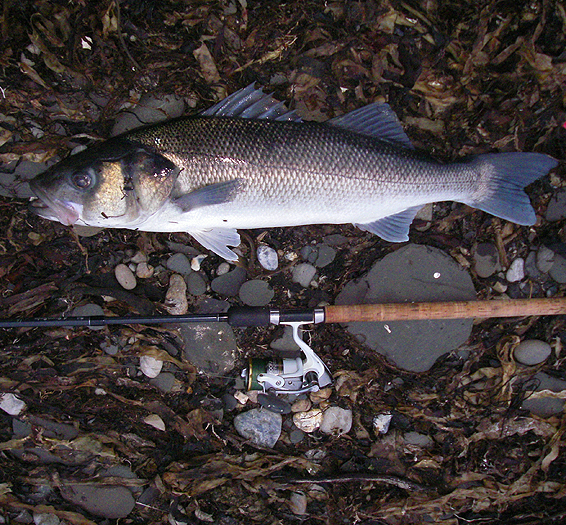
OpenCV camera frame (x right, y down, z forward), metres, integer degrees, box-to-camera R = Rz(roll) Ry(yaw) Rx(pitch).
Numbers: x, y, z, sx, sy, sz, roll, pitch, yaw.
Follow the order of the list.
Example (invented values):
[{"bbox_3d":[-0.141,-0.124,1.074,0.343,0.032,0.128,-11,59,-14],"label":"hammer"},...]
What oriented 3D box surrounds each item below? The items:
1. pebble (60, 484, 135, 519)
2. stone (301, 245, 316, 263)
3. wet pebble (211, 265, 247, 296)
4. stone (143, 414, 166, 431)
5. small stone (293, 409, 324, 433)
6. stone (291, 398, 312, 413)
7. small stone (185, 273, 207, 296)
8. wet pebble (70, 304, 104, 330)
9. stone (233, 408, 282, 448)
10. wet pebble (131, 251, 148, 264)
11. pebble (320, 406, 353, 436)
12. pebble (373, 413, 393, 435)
[{"bbox_3d":[-0.226,0.292,0.940,0.093,0.028,0.042,11,78,2],"label":"pebble"},{"bbox_3d":[0.034,-0.011,1.004,0.017,0.012,0.025,-29,79,-6],"label":"stone"},{"bbox_3d":[-0.068,0.027,1.024,0.050,0.016,0.032,-31,80,-6],"label":"wet pebble"},{"bbox_3d":[-0.168,0.210,1.010,0.030,0.011,0.016,27,79,6],"label":"stone"},{"bbox_3d":[0.034,0.208,1.011,0.040,0.021,0.029,-10,78,-2],"label":"small stone"},{"bbox_3d":[0.024,0.185,0.992,0.026,0.011,0.015,-8,79,-2],"label":"stone"},{"bbox_3d":[-0.112,0.028,0.996,0.025,0.016,0.031,-16,78,-3],"label":"small stone"},{"bbox_3d":[-0.264,0.074,1.043,0.045,0.019,0.038,0,78,0],"label":"wet pebble"},{"bbox_3d":[-0.032,0.218,1.009,0.063,0.033,0.050,19,79,4],"label":"stone"},{"bbox_3d":[-0.197,-0.005,1.056,0.022,0.011,0.015,-10,78,-2],"label":"wet pebble"},{"bbox_3d":[0.071,0.210,1.016,0.045,0.025,0.040,-11,79,-2],"label":"pebble"},{"bbox_3d":[0.127,0.205,0.988,0.022,0.014,0.029,17,79,3],"label":"pebble"}]

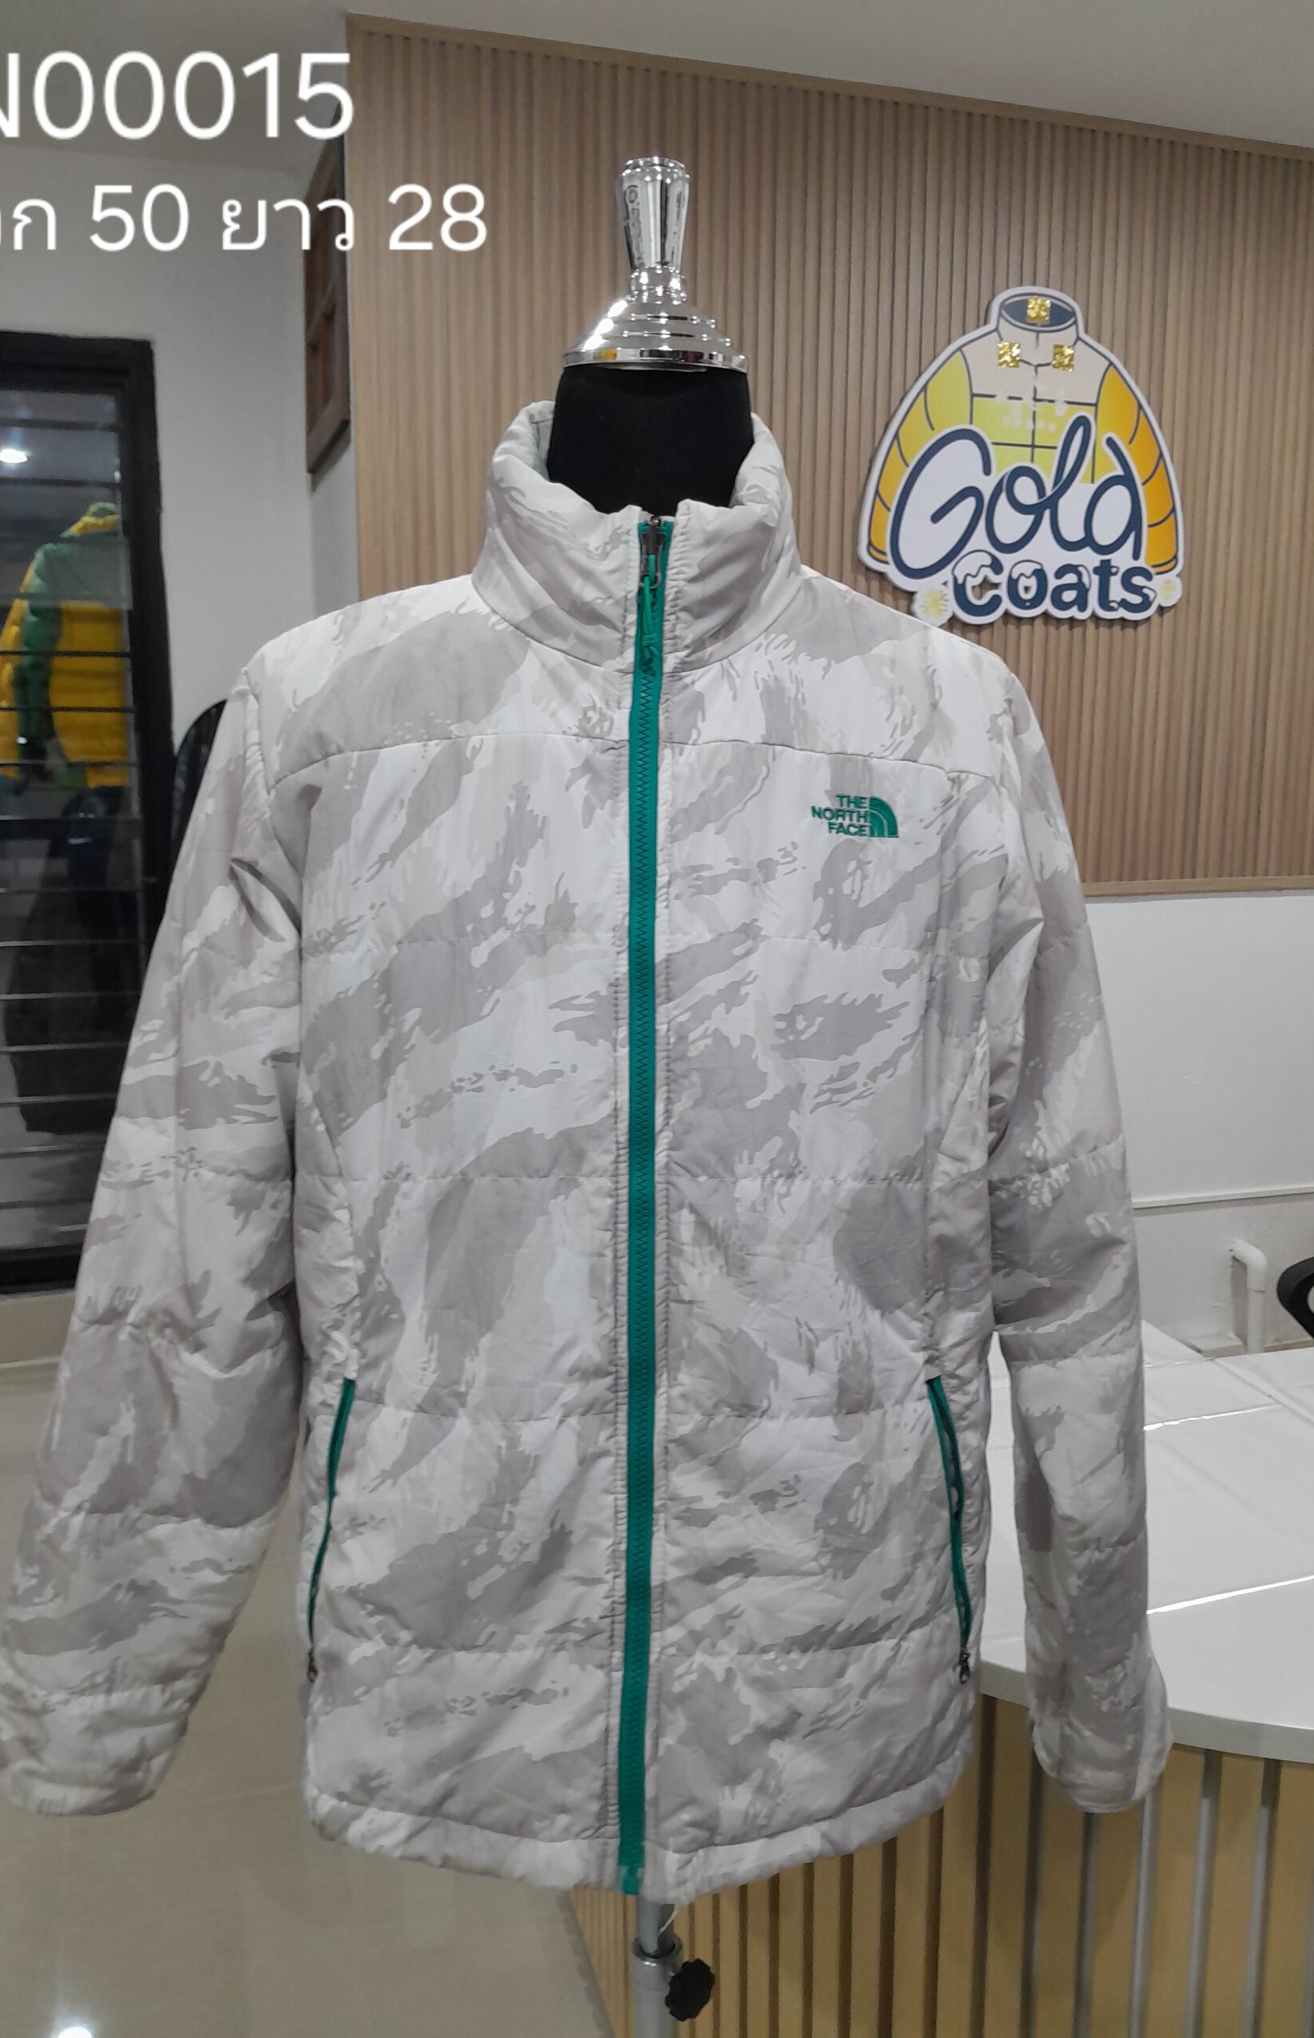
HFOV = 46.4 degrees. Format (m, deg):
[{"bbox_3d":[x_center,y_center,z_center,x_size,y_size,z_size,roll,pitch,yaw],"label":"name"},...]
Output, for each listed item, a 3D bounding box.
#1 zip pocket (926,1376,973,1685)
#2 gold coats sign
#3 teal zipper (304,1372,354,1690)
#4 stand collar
[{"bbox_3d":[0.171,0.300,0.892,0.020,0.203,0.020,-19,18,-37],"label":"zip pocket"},{"bbox_3d":[0.707,-1.059,2.908,0.696,0.614,0.030,-3,10,-16],"label":"gold coats sign"},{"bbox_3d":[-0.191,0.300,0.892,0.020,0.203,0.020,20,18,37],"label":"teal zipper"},{"bbox_3d":[-0.010,-0.257,0.808,0.171,0.153,0.170,-1,10,-6],"label":"stand collar"}]

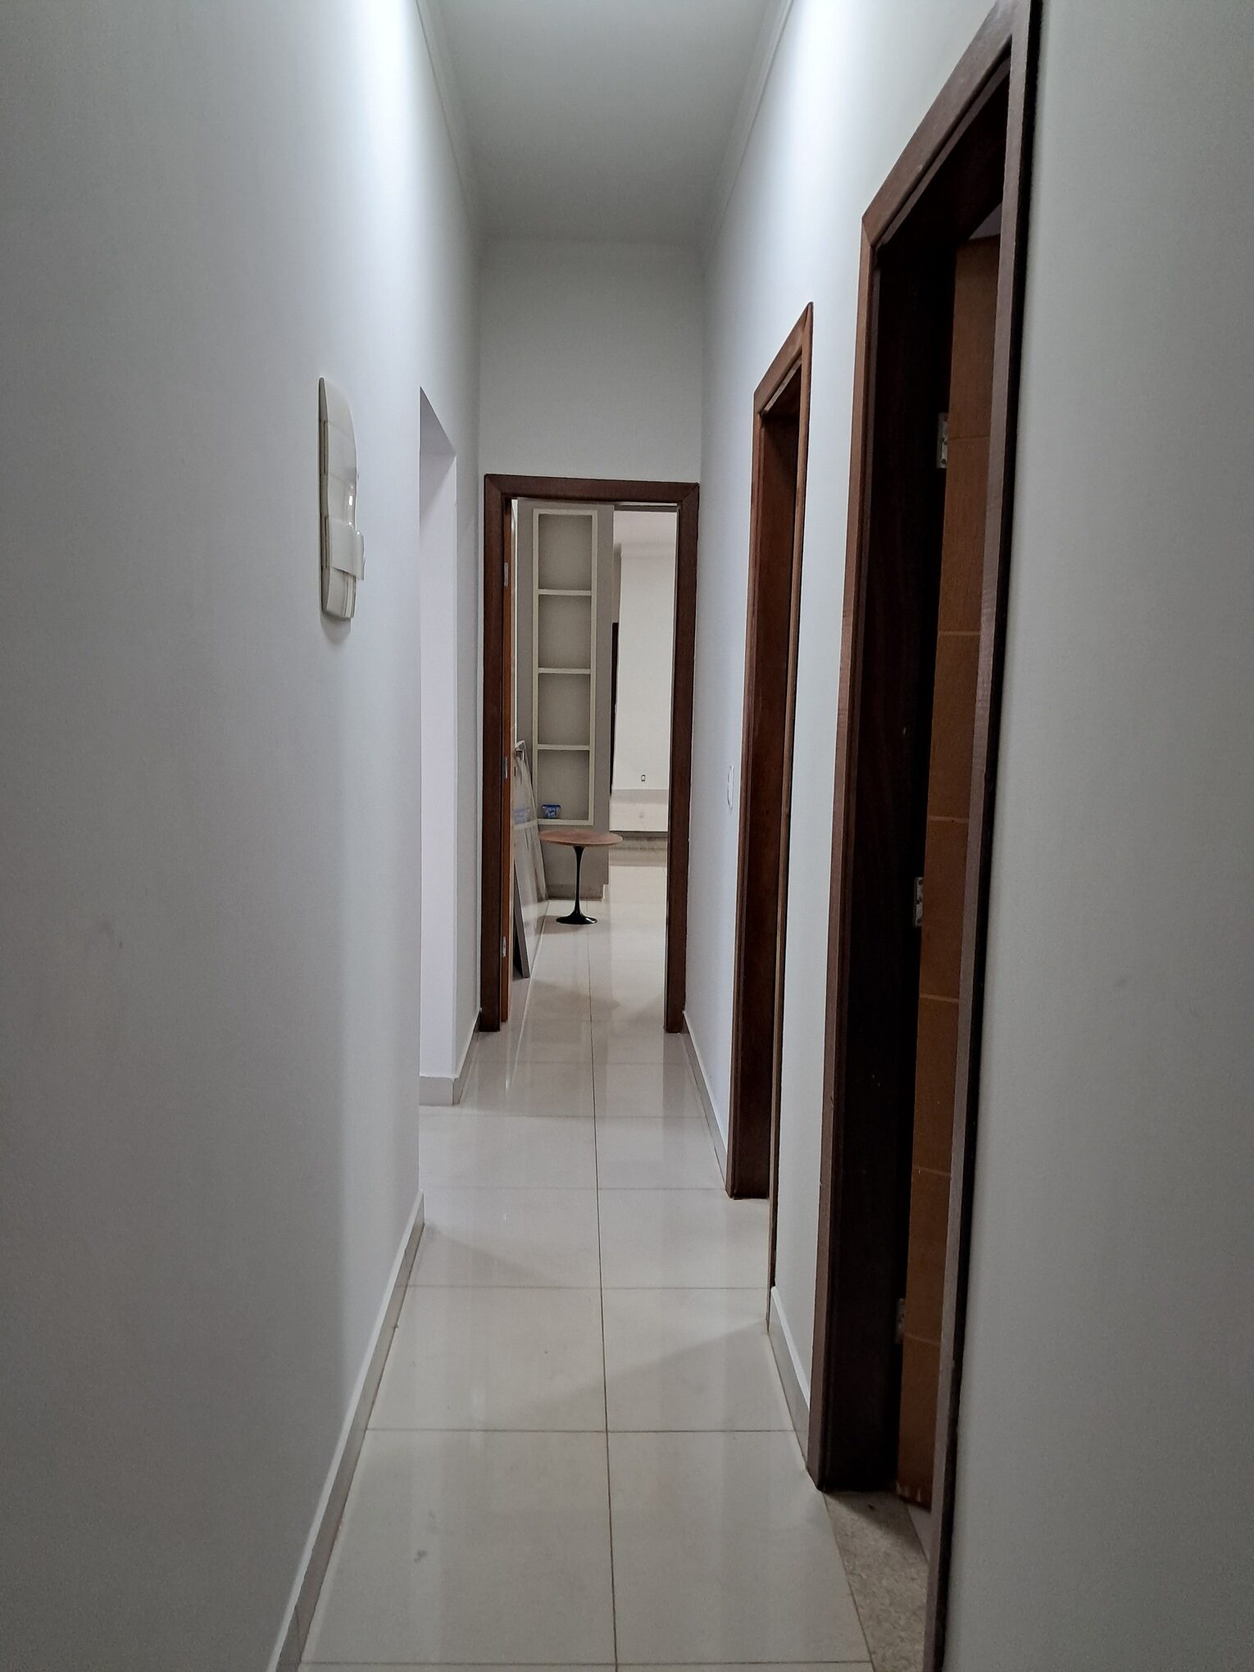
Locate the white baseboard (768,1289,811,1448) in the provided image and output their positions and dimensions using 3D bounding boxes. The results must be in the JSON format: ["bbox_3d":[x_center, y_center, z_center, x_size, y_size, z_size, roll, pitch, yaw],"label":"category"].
[{"bbox_3d":[0.331,1.077,2.632,0.015,0.110,0.480,1,7,-2],"label":"white baseboard"}]

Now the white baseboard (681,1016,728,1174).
[{"bbox_3d":[0.264,0.853,4.507,0.015,0.105,1.620,1,7,-2],"label":"white baseboard"}]

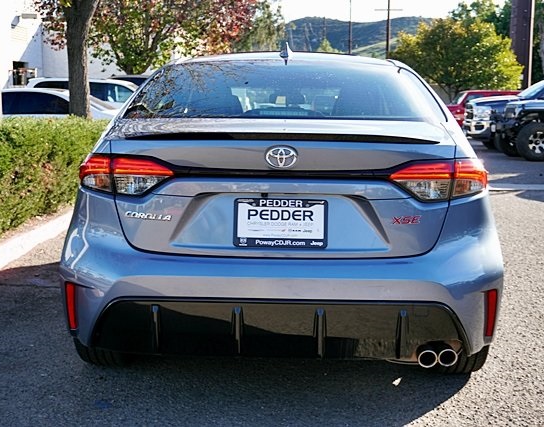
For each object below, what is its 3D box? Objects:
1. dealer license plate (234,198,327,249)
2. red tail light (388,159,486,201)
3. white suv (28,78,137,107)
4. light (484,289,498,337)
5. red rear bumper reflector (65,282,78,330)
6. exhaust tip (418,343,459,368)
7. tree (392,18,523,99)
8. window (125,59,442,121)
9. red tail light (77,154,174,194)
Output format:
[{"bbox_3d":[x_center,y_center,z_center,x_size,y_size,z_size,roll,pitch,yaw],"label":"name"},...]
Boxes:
[{"bbox_3d":[0.029,0.033,2.655,0.312,0.164,0.022,1,7,2],"label":"dealer license plate"},{"bbox_3d":[0.588,-0.118,2.810,0.385,0.142,0.190,-1,7,-13],"label":"red tail light"},{"bbox_3d":[-3.061,-2.049,17.314,4.700,1.750,1.900,4,8,25],"label":"white suv"},{"bbox_3d":[0.806,0.366,2.940,0.045,0.178,0.050,-2,7,-18],"label":"light"},{"bbox_3d":[-0.719,0.334,2.875,0.042,0.170,0.027,1,9,23],"label":"red rear bumper reflector"},{"bbox_3d":[0.568,0.492,2.790,0.138,0.070,0.120,1,7,2],"label":"exhaust tip"},{"bbox_3d":[7.791,-5.693,34.101,5.100,4.800,5.000,0,7,0],"label":"tree"},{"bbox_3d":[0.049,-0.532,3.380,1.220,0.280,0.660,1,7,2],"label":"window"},{"bbox_3d":[-0.522,-0.135,2.850,0.385,0.142,0.190,3,7,17],"label":"red tail light"}]

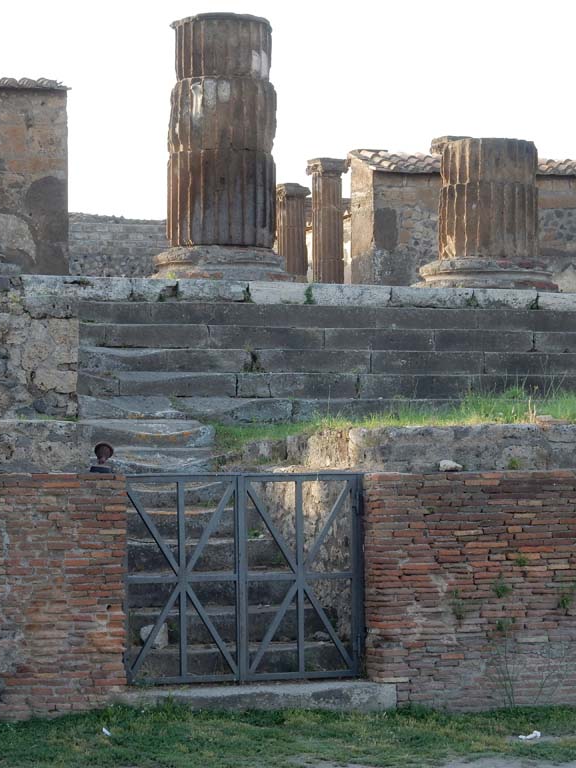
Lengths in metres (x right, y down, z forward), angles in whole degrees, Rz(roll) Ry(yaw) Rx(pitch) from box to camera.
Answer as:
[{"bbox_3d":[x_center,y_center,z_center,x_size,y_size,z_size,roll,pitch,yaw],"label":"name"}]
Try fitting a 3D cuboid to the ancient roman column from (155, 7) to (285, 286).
[{"bbox_3d":[-0.642,-2.268,24.638,1.470,2.643,1.470,0,-1,0],"label":"ancient roman column"}]

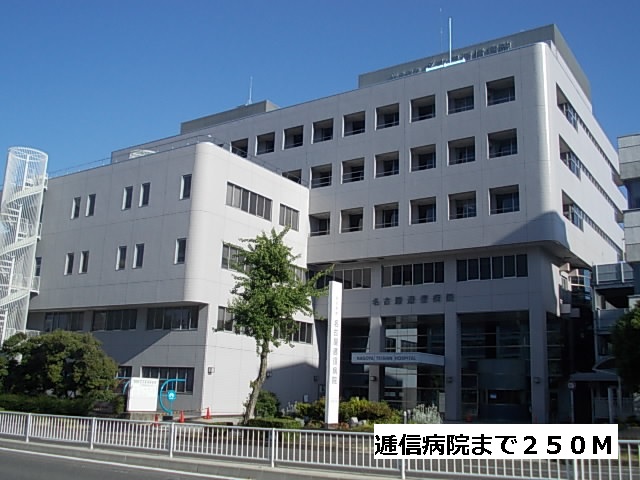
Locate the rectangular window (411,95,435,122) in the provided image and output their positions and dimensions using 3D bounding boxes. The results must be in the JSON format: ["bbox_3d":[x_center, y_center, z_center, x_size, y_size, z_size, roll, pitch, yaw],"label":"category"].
[{"bbox_3d":[7.504,-9.434,50.926,2.028,1.737,0.300,-7,-16,33],"label":"rectangular window"}]

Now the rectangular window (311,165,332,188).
[{"bbox_3d":[0.212,-4.968,55.503,1.905,1.758,0.300,-7,-16,34],"label":"rectangular window"}]

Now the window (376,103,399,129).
[{"bbox_3d":[5.211,-9.259,53.109,1.950,1.734,0.300,-7,-16,34],"label":"window"}]

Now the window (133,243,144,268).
[{"bbox_3d":[-12.026,1.112,47.027,0.857,1.637,0.200,-7,-16,33],"label":"window"}]

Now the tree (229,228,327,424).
[{"bbox_3d":[-1.765,3.487,28.104,3.838,8.080,3.646,2,-13,0],"label":"tree"}]

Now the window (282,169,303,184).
[{"bbox_3d":[-2.318,-4.659,57.273,1.992,1.764,0.250,-7,-16,33],"label":"window"}]

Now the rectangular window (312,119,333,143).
[{"bbox_3d":[0.283,-8.537,55.722,2.024,1.770,0.300,-7,-16,33],"label":"rectangular window"}]

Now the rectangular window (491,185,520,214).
[{"bbox_3d":[12.126,-2.584,46.142,1.966,1.778,0.300,-7,-16,34],"label":"rectangular window"}]

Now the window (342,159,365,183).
[{"bbox_3d":[2.639,-5.258,53.883,1.918,1.758,0.300,-7,-16,34],"label":"window"}]

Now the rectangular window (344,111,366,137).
[{"bbox_3d":[2.715,-9.044,54.935,1.992,1.764,0.250,-7,-16,33],"label":"rectangular window"}]

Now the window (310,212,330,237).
[{"bbox_3d":[0.033,-1.153,54.286,1.966,1.778,0.300,-7,-16,34],"label":"window"}]

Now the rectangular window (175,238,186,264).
[{"bbox_3d":[-8.830,0.764,44.892,0.870,1.626,0.200,-7,-16,33],"label":"rectangular window"}]

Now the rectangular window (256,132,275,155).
[{"bbox_3d":[-4.644,-8.160,59.772,1.992,1.764,0.250,-7,-16,33],"label":"rectangular window"}]

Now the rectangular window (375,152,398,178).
[{"bbox_3d":[5.007,-5.532,51.901,1.966,1.778,0.300,-7,-16,34],"label":"rectangular window"}]

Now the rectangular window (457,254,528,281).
[{"bbox_3d":[11.447,1.923,46.833,4.897,1.507,0.150,-7,-16,33],"label":"rectangular window"}]

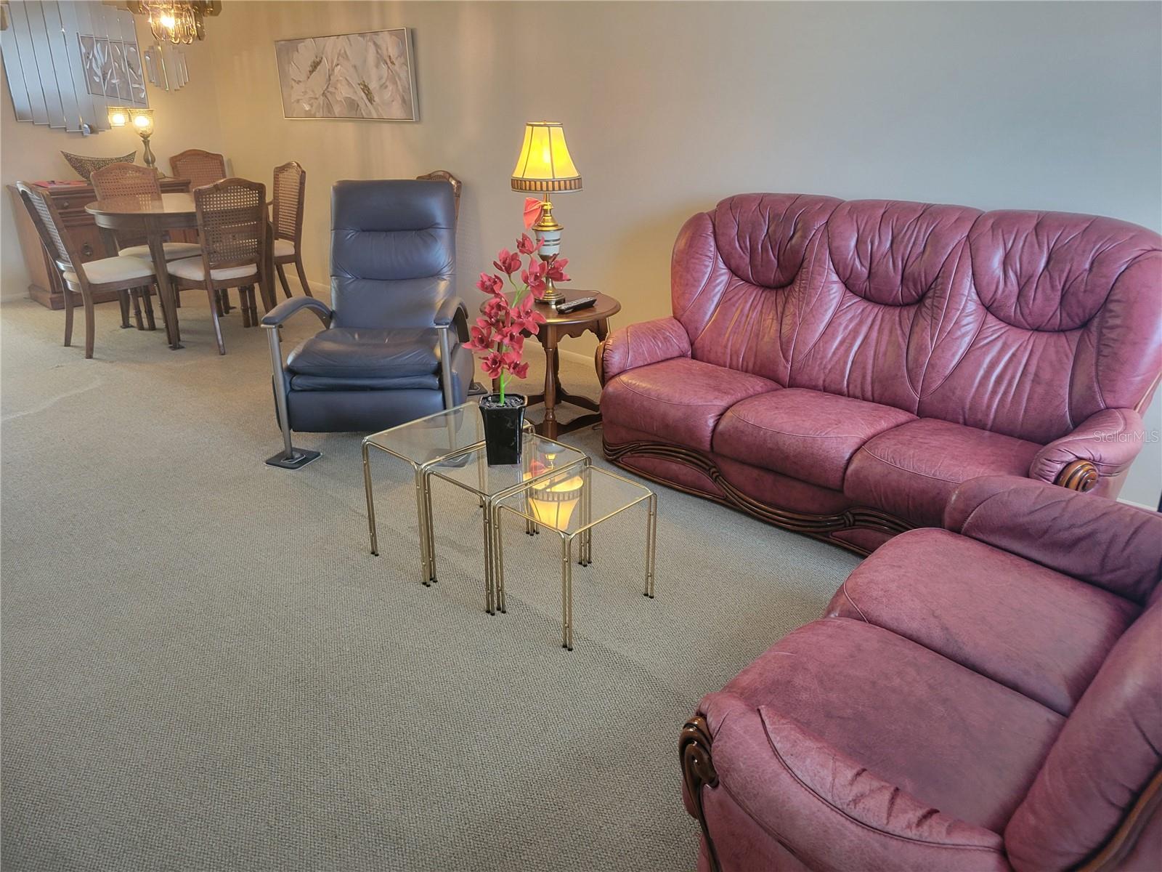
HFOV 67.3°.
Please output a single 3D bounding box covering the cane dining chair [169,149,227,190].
[{"bbox_3d":[-2.916,-1.748,6.978,0.580,0.975,0.490,20,28,41],"label":"cane dining chair"}]

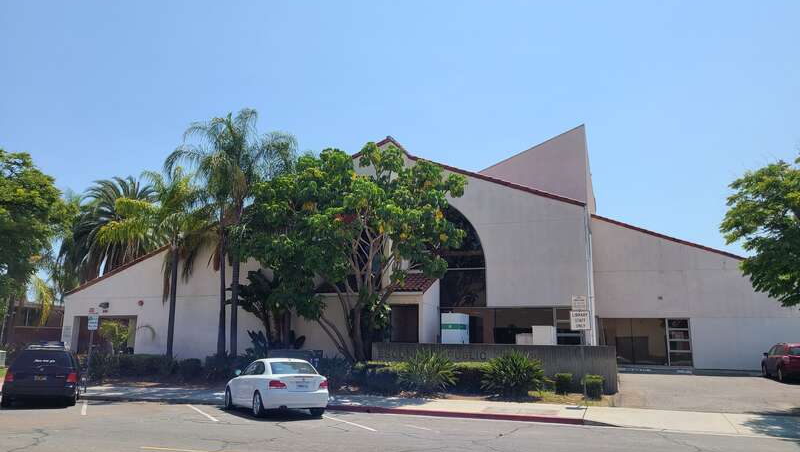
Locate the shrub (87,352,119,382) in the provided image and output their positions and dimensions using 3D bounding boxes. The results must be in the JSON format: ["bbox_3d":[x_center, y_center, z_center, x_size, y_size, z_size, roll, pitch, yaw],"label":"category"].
[{"bbox_3d":[-11.635,5.534,23.500,1.120,1.130,1.050,-3,-13,15],"label":"shrub"}]

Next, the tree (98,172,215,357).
[{"bbox_3d":[-10.425,1.995,26.667,4.600,9.200,4.600,-3,-13,15],"label":"tree"}]

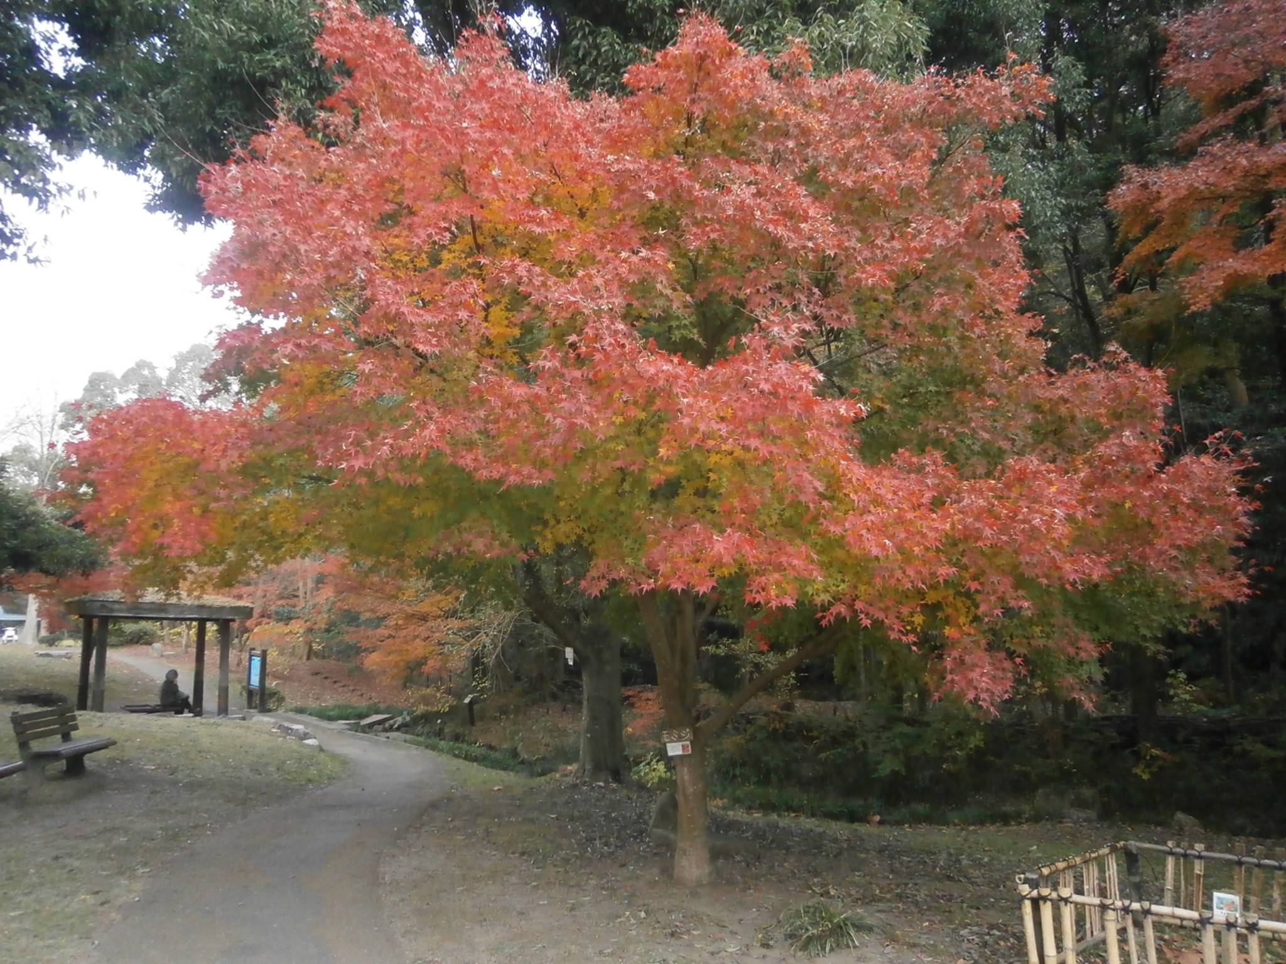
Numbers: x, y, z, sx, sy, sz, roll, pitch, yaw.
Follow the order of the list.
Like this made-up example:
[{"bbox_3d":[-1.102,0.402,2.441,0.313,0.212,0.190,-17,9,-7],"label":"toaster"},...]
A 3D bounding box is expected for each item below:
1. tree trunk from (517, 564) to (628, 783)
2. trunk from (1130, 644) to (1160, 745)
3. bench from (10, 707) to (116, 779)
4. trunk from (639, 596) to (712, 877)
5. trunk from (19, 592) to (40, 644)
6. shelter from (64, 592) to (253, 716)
[{"bbox_3d":[-0.752,2.052,10.500,1.145,2.272,0.600,0,-9,-2],"label":"tree trunk"},{"bbox_3d":[7.167,2.996,13.800,0.360,1.400,0.360,-5,-10,27],"label":"trunk"},{"bbox_3d":[-6.770,3.080,11.300,0.560,0.810,1.500,1,-9,-8],"label":"bench"},{"bbox_3d":[0.197,1.548,6.000,0.422,1.739,0.320,-1,-9,3],"label":"trunk"},{"bbox_3d":[-34.920,7.784,55.000,0.950,2.900,0.950,5,-11,-32],"label":"trunk"},{"bbox_3d":[-11.950,4.240,23.800,3.500,2.850,3.100,7,-11,-37],"label":"shelter"}]

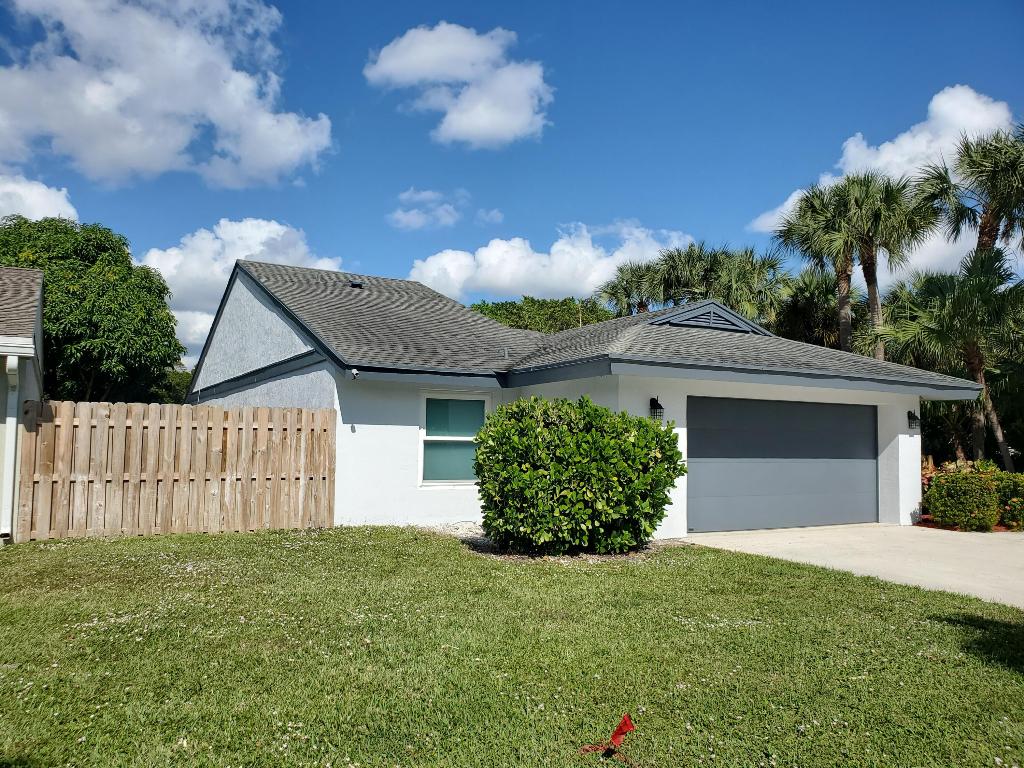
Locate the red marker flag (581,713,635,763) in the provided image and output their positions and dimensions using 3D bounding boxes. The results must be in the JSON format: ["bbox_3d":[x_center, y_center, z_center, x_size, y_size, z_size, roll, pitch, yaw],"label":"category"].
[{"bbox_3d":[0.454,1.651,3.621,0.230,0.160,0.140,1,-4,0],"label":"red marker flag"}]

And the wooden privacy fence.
[{"bbox_3d":[-4.569,1.224,11.028,4.150,1.830,0.120,3,-4,-26],"label":"wooden privacy fence"}]

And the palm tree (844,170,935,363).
[{"bbox_3d":[12.030,-1.802,24.677,3.400,10.170,3.400,1,-4,0],"label":"palm tree"}]

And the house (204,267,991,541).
[{"bbox_3d":[-1.106,-0.075,21.086,11.900,5.950,20.600,3,-4,-30],"label":"house"}]

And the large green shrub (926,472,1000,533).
[{"bbox_3d":[8.201,2.063,14.004,1.250,1.050,1.150,3,-4,-30],"label":"large green shrub"}]

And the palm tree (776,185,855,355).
[{"bbox_3d":[10.017,-1.654,24.688,3.300,9.810,3.300,1,-4,0],"label":"palm tree"}]

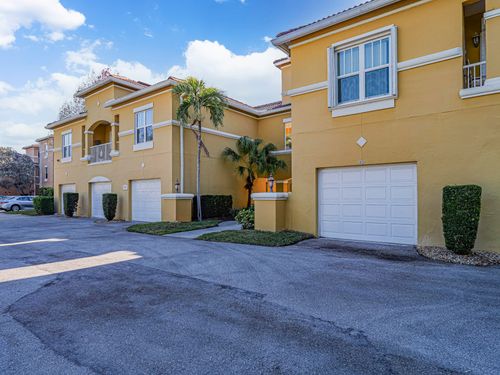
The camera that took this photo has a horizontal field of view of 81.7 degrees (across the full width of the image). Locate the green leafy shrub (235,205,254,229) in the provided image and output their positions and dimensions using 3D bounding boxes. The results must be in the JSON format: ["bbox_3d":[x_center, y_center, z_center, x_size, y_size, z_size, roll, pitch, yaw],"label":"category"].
[{"bbox_3d":[-0.062,1.150,11.672,0.900,0.970,0.880,-1,-2,36],"label":"green leafy shrub"}]

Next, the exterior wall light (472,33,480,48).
[{"bbox_3d":[6.045,-3.928,7.710,0.180,0.380,0.200,-1,-2,36],"label":"exterior wall light"}]

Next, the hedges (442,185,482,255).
[{"bbox_3d":[4.766,0.690,6.500,0.690,1.500,0.650,-1,-2,36],"label":"hedges"}]

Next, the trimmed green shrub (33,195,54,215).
[{"bbox_3d":[-14.994,1.325,21.293,1.500,1.320,1.150,-1,-2,36],"label":"trimmed green shrub"}]

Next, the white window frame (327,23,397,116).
[{"bbox_3d":[3.185,-3.242,8.268,1.880,2.180,0.200,-1,-2,36],"label":"white window frame"}]

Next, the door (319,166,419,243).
[{"bbox_3d":[3.299,0.482,8.398,2.730,2.140,0.080,-1,-2,36],"label":"door"}]

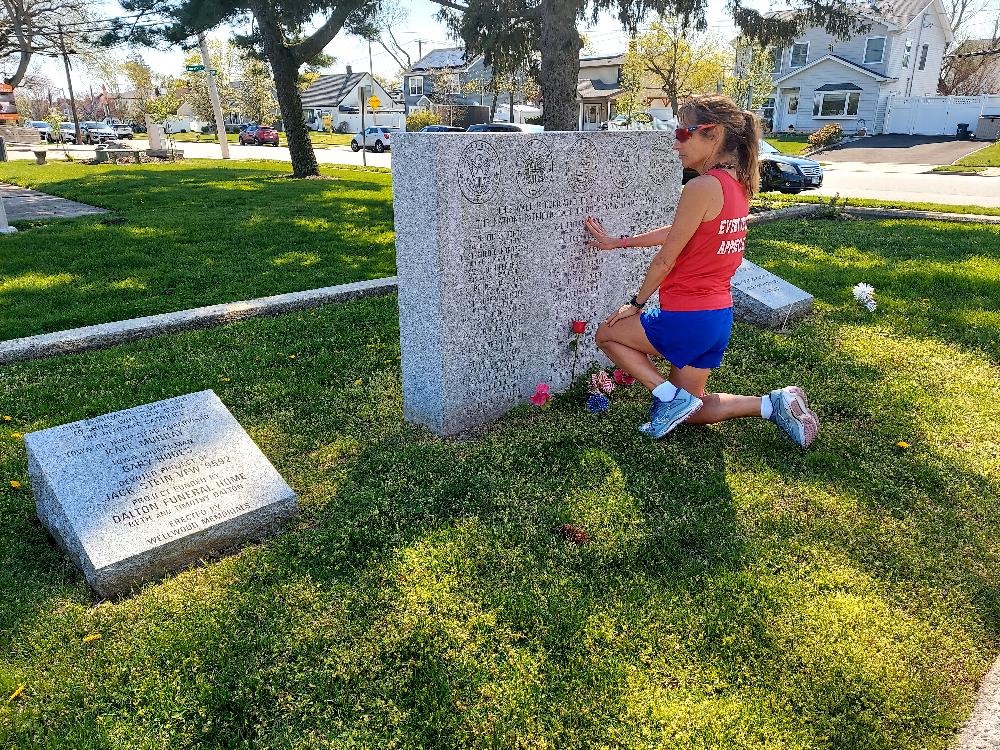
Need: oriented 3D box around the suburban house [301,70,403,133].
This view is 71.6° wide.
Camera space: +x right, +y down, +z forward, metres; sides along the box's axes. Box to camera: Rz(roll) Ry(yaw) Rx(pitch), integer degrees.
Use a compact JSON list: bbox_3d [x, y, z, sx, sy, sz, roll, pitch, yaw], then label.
[{"bbox_3d":[-17.691,-30.797,77.861,8.400,6.500,10.500,-19,27,-42],"label":"suburban house"}]

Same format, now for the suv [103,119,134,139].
[{"bbox_3d":[-31.310,-19.897,56.114,1.830,1.520,4.600,-16,26,-38],"label":"suv"}]

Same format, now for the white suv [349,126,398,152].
[{"bbox_3d":[-8.654,-17.073,50.193,1.920,1.740,4.850,-19,27,-42],"label":"white suv"}]

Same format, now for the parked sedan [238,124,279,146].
[{"bbox_3d":[-20.632,-20.243,58.627,1.830,1.640,4.450,-19,27,-42],"label":"parked sedan"}]

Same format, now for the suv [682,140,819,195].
[{"bbox_3d":[6.438,-6.119,19.759,1.870,1.560,4.850,-19,27,-42],"label":"suv"}]

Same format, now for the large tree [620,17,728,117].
[{"bbox_3d":[9.711,-15.725,37.902,5.900,6.960,5.700,5,20,12],"label":"large tree"}]

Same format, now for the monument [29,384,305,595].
[{"bbox_3d":[-0.988,0.308,2.043,0.538,0.267,0.555,-18,27,-41],"label":"monument"}]

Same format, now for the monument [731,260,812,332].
[{"bbox_3d":[1.617,-0.543,4.408,0.514,0.287,0.549,-17,26,-40],"label":"monument"}]

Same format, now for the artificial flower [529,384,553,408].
[{"bbox_3d":[0.171,0.091,2.930,0.080,0.095,0.100,19,27,41],"label":"artificial flower"}]

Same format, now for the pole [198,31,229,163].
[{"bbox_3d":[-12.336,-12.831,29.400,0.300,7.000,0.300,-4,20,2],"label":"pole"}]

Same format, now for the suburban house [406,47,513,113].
[{"bbox_3d":[-3.253,-24.799,61.988,7.200,7.900,9.000,12,23,30],"label":"suburban house"}]

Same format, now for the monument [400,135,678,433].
[{"bbox_3d":[0.261,-0.499,3.114,0.240,1.119,1.592,19,27,41],"label":"monument"}]

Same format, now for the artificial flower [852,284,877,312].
[{"bbox_3d":[2.316,-0.492,4.405,0.145,0.180,0.130,10,22,26],"label":"artificial flower"}]

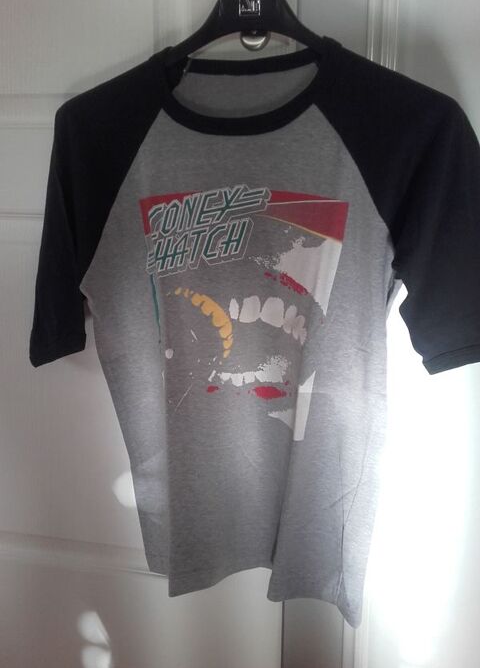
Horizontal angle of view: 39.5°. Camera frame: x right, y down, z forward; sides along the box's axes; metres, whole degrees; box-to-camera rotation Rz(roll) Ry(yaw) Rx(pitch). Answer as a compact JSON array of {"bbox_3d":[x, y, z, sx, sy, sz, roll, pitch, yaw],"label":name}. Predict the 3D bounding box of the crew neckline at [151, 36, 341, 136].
[{"bbox_3d":[0.007,-0.286,0.776,0.208,0.108,0.075,2,11,10],"label":"crew neckline"}]

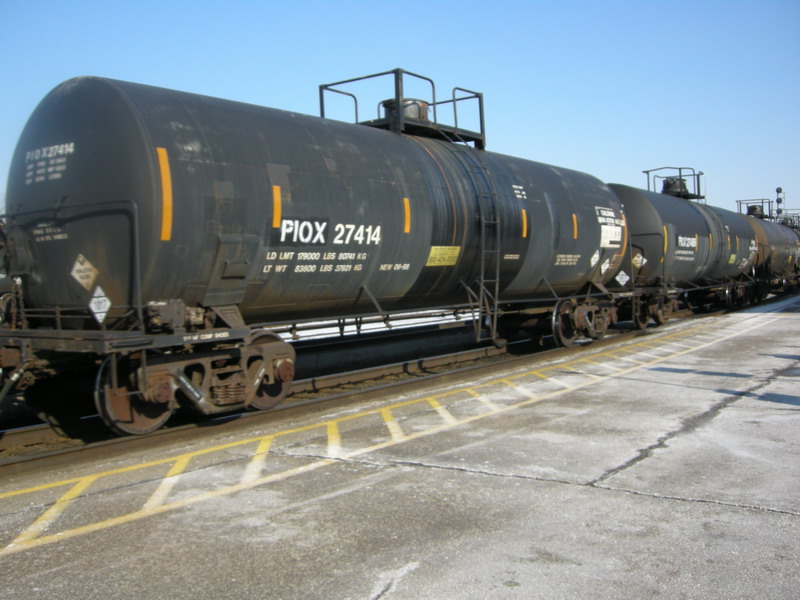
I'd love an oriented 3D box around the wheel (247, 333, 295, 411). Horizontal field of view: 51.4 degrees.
[{"bbox_3d":[-1.639,0.855,10.055,0.155,0.940,0.940,-1,2,36],"label":"wheel"}]

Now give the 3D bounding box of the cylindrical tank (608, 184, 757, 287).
[{"bbox_3d":[8.657,-1.787,26.277,2.860,2.860,13.500,-1,2,33],"label":"cylindrical tank"}]

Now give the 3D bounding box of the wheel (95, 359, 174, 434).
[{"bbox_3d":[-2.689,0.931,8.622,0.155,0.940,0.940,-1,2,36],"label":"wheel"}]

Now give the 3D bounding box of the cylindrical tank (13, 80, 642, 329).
[{"bbox_3d":[0.201,-1.244,13.886,2.860,2.860,13.200,-1,2,36],"label":"cylindrical tank"}]

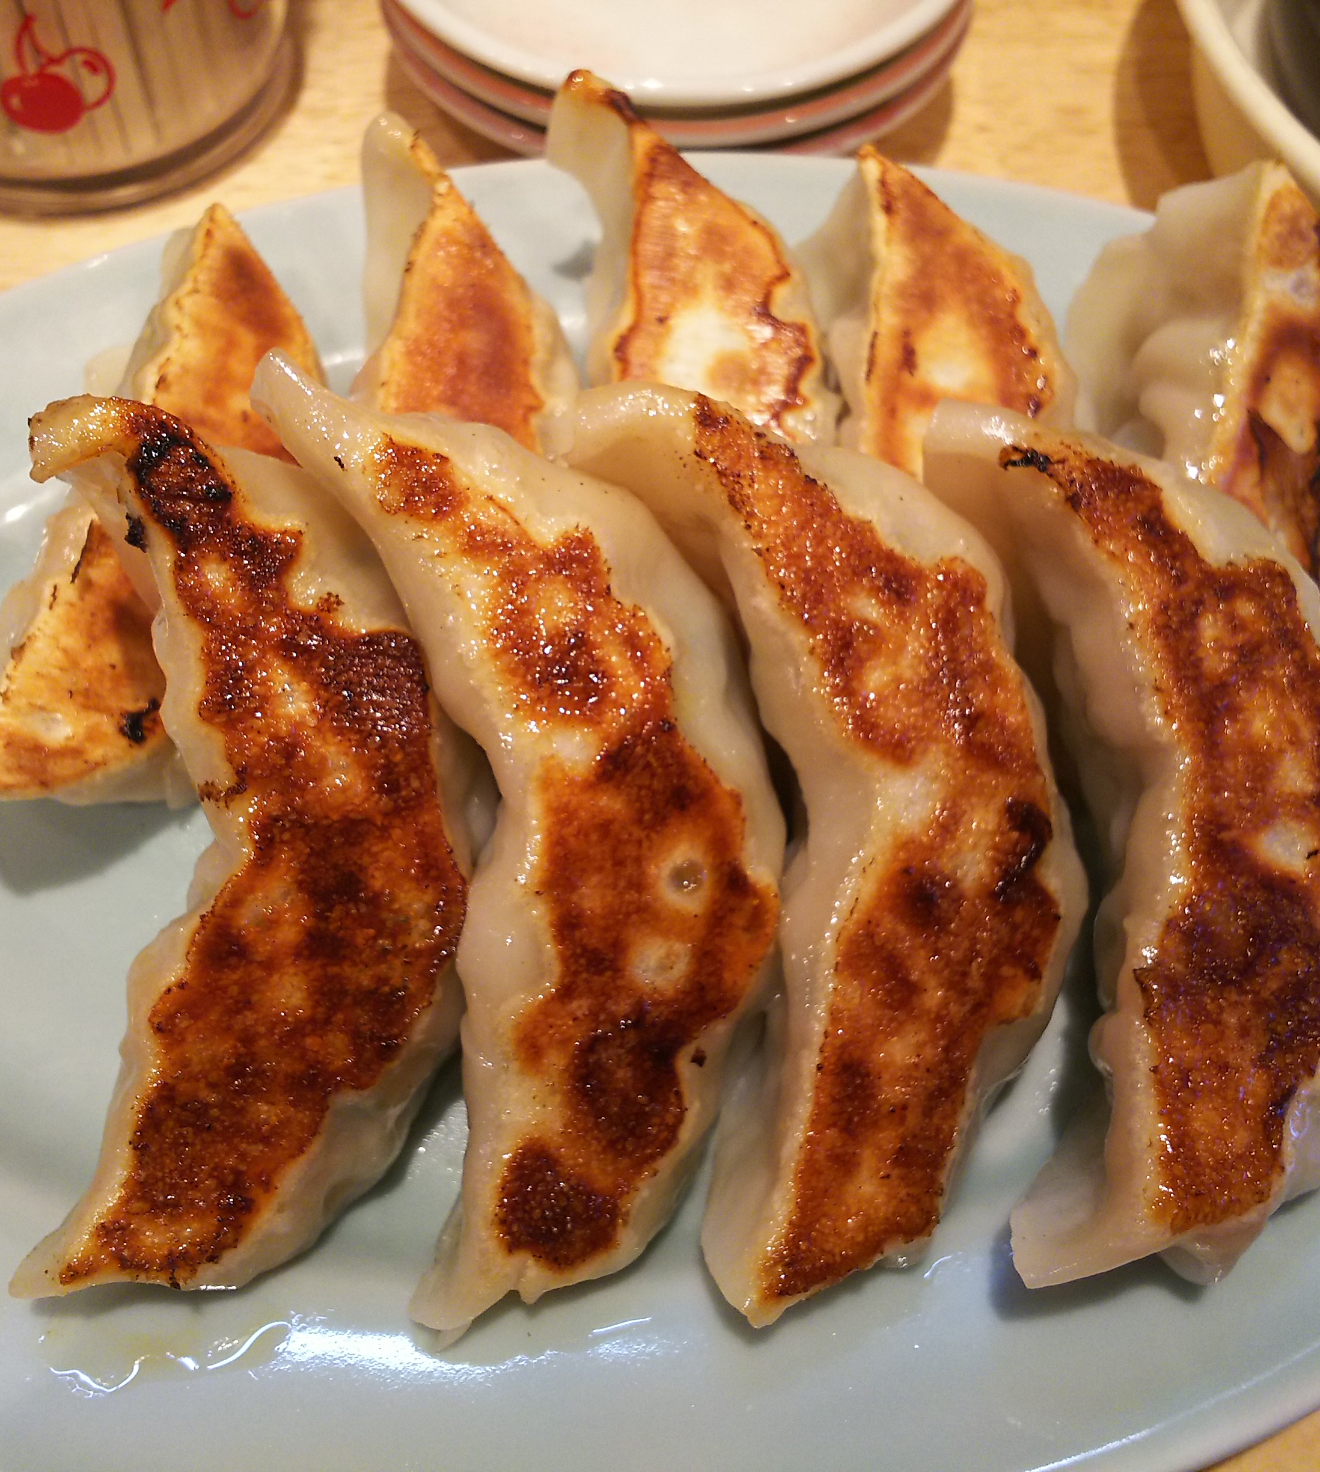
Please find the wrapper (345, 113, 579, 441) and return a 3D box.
[{"bbox_3d":[-0.030,-0.037,0.190,0.044,0.034,0.088,4,65,3],"label":"wrapper"}]

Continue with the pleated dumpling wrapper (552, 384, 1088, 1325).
[{"bbox_3d":[0.021,0.009,0.159,0.048,0.034,0.094,-8,71,-5],"label":"pleated dumpling wrapper"}]

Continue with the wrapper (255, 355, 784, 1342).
[{"bbox_3d":[-0.010,0.007,0.159,0.046,0.034,0.099,-10,72,-6],"label":"wrapper"}]

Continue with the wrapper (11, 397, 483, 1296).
[{"bbox_3d":[-0.041,0.009,0.158,0.043,0.034,0.090,-7,71,-4],"label":"wrapper"}]

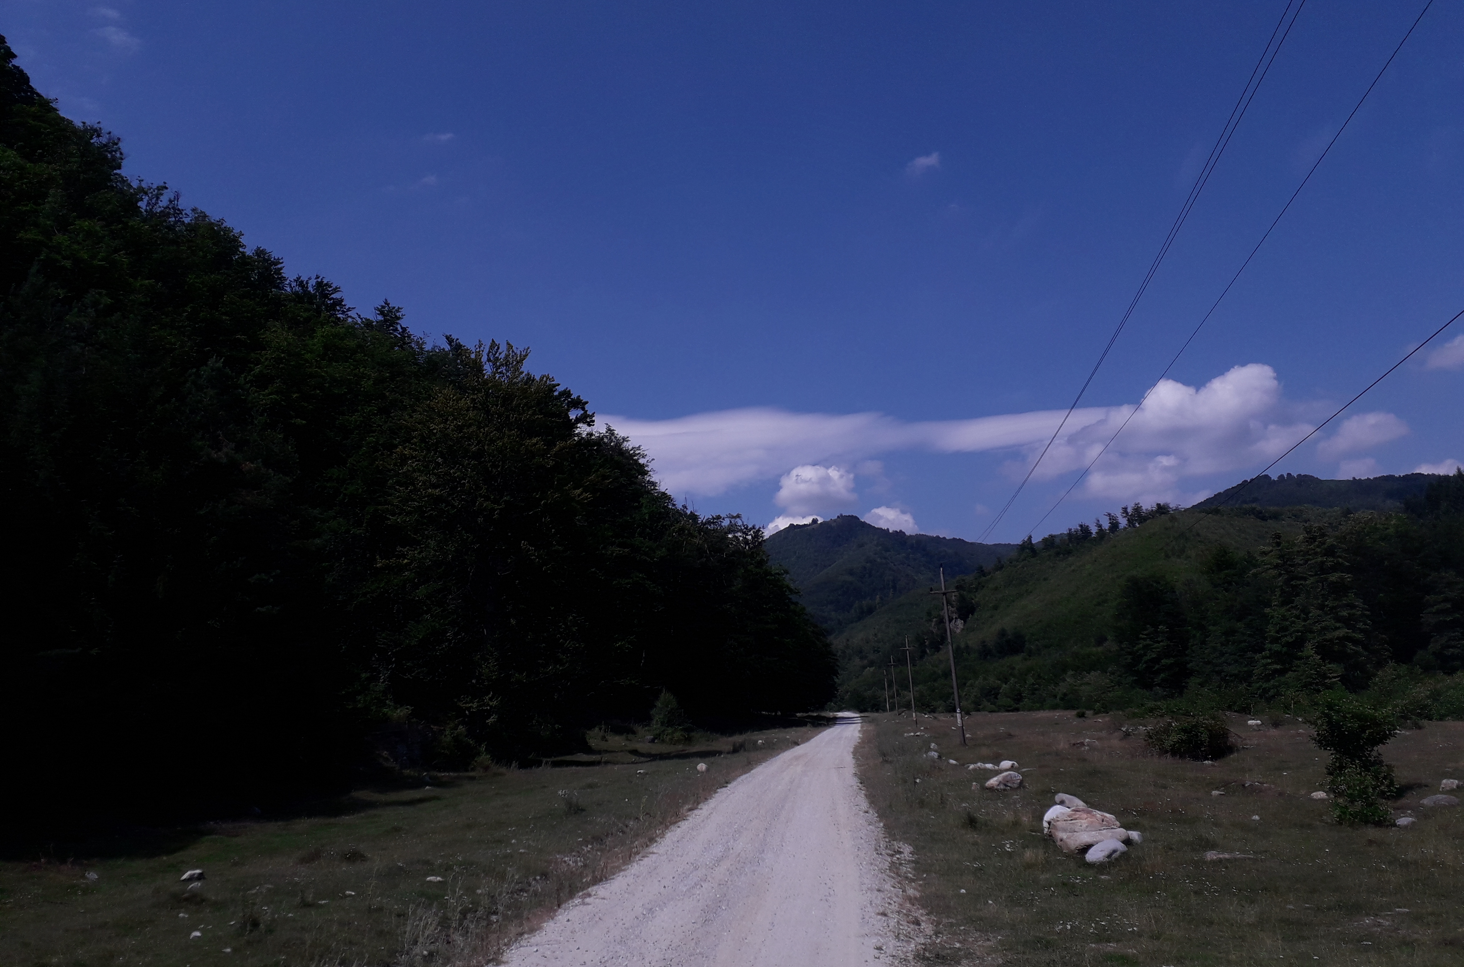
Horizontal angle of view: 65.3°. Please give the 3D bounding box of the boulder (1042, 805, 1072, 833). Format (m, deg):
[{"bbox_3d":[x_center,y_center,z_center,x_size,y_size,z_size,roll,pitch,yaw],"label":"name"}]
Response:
[{"bbox_3d":[4.041,4.171,14.087,0.380,0.360,0.450,-4,-11,15],"label":"boulder"}]

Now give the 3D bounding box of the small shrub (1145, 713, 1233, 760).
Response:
[{"bbox_3d":[12.592,6.975,31.550,2.300,1.200,2.000,-6,-12,21],"label":"small shrub"}]

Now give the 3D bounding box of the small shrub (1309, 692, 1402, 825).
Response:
[{"bbox_3d":[8.133,3.622,15.114,1.100,1.650,1.000,-7,-12,27],"label":"small shrub"}]

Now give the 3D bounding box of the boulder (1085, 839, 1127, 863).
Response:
[{"bbox_3d":[3.887,3.803,11.885,0.430,0.240,0.320,-5,-12,17],"label":"boulder"}]

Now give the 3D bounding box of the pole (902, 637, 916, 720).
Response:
[{"bbox_3d":[13.940,15.280,88.552,1.150,7.000,0.250,-6,-11,6],"label":"pole"}]

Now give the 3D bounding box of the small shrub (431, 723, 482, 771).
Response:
[{"bbox_3d":[-8.398,8.010,34.789,1.400,1.350,1.300,1,-11,-13],"label":"small shrub"}]

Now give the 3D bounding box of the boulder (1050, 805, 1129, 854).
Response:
[{"bbox_3d":[3.991,3.877,12.820,0.880,0.450,0.700,-5,-12,16],"label":"boulder"}]

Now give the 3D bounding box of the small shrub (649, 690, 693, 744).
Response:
[{"bbox_3d":[-2.701,10.444,51.098,1.800,2.300,1.800,-1,-11,-3],"label":"small shrub"}]

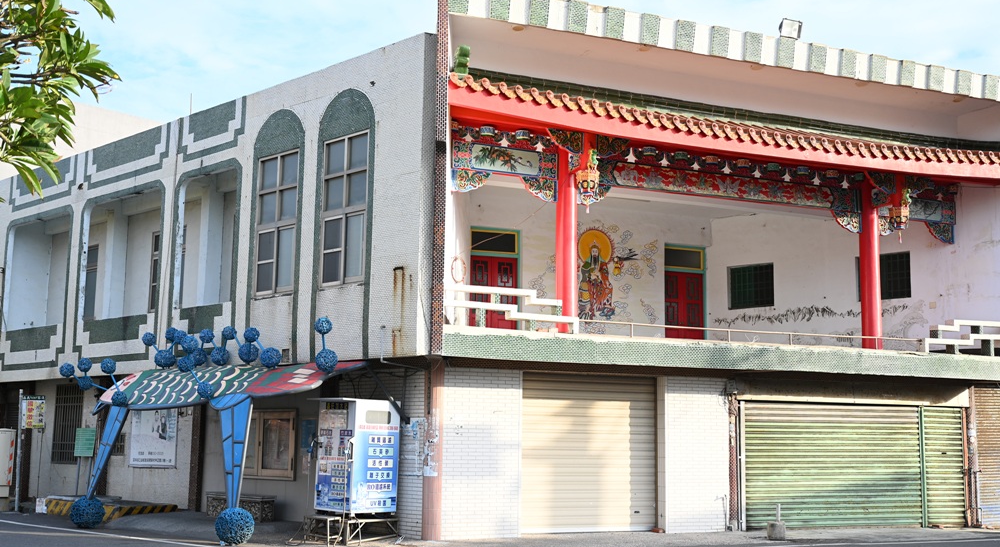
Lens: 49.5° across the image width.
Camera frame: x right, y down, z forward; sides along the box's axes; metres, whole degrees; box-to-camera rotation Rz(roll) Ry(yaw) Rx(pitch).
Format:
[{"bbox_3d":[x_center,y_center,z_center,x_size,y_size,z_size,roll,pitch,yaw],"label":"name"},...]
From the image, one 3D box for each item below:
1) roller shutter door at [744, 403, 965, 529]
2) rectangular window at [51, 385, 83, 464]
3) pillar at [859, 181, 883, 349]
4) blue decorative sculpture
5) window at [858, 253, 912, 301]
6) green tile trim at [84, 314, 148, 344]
[{"bbox_3d":[6.365,3.420,19.159,4.805,2.169,0.120,4,-9,-22],"label":"roller shutter door"},{"bbox_3d":[-10.055,3.517,25.266,1.320,1.840,0.120,-7,-12,42],"label":"rectangular window"},{"bbox_3d":[6.891,-0.167,20.219,0.360,3.208,0.360,4,-9,-22],"label":"pillar"},{"bbox_3d":[-4.935,2.426,17.471,5.700,3.300,2.600,-6,-11,41],"label":"blue decorative sculpture"},{"bbox_3d":[7.838,0.076,22.072,1.151,0.922,0.120,-7,-11,43],"label":"window"},{"bbox_3d":[-8.170,1.204,23.035,2.685,0.515,0.100,-7,-12,42],"label":"green tile trim"}]

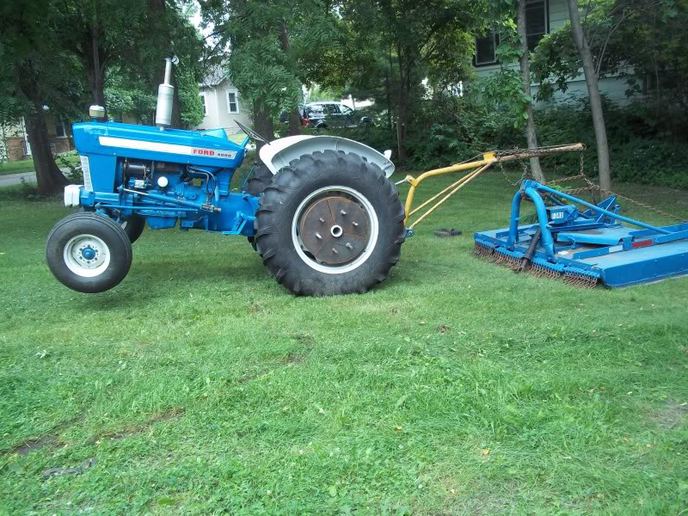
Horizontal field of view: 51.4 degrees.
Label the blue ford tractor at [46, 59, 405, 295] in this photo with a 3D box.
[{"bbox_3d":[-1.103,-0.829,7.138,3.200,2.140,1.870,2,11,-12],"label":"blue ford tractor"}]

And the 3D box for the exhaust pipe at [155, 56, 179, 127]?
[{"bbox_3d":[-1.706,-1.582,6.861,0.180,0.660,0.150,2,11,-12],"label":"exhaust pipe"}]

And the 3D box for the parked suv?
[{"bbox_3d":[-0.145,-8.178,41.500,4.750,1.770,1.870,-7,13,-12],"label":"parked suv"}]

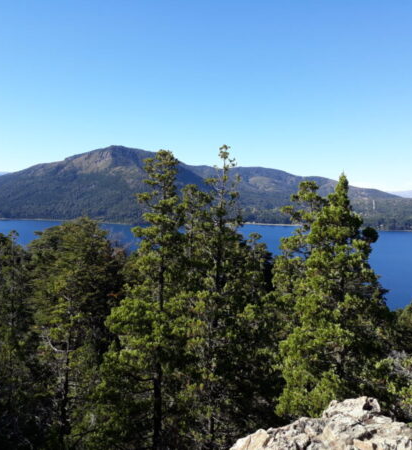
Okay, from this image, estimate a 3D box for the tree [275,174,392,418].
[{"bbox_3d":[3.814,2.288,14.000,3.530,7.600,3.530,1,2,0],"label":"tree"}]

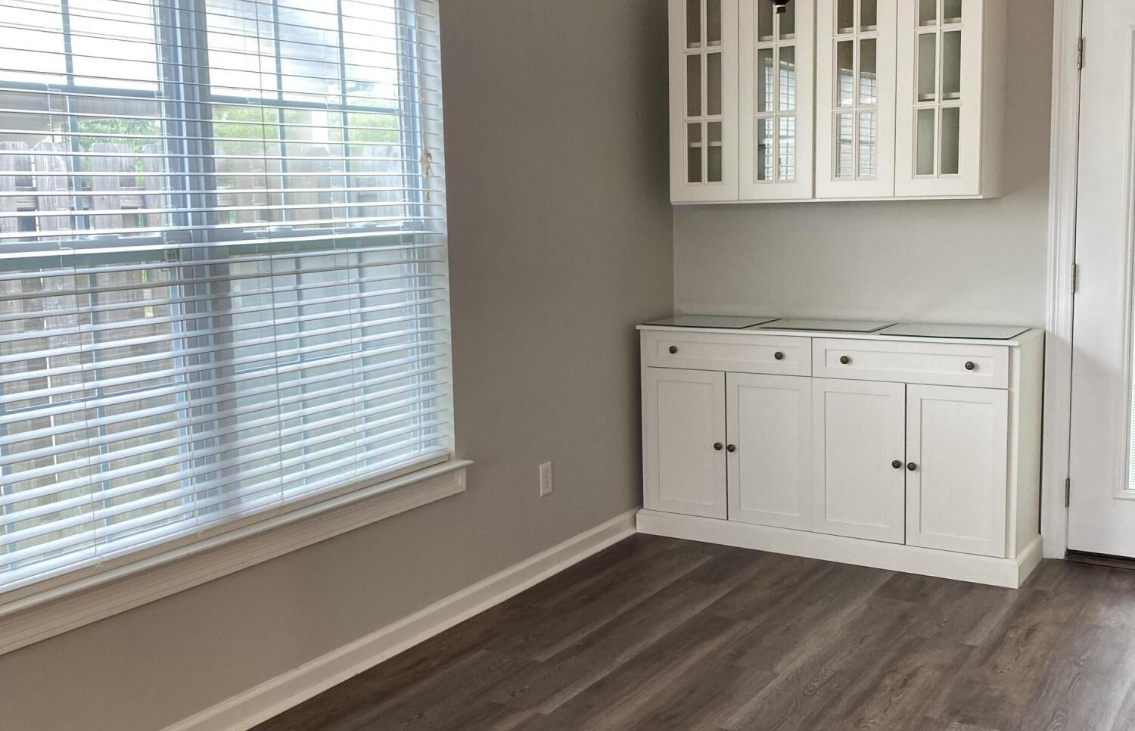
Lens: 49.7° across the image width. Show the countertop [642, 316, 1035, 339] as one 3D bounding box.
[{"bbox_3d":[1.007,-0.153,4.755,1.451,0.011,0.344,4,9,32],"label":"countertop"}]

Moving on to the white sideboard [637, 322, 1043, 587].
[{"bbox_3d":[1.028,0.284,4.788,1.527,0.866,0.397,4,9,32],"label":"white sideboard"}]

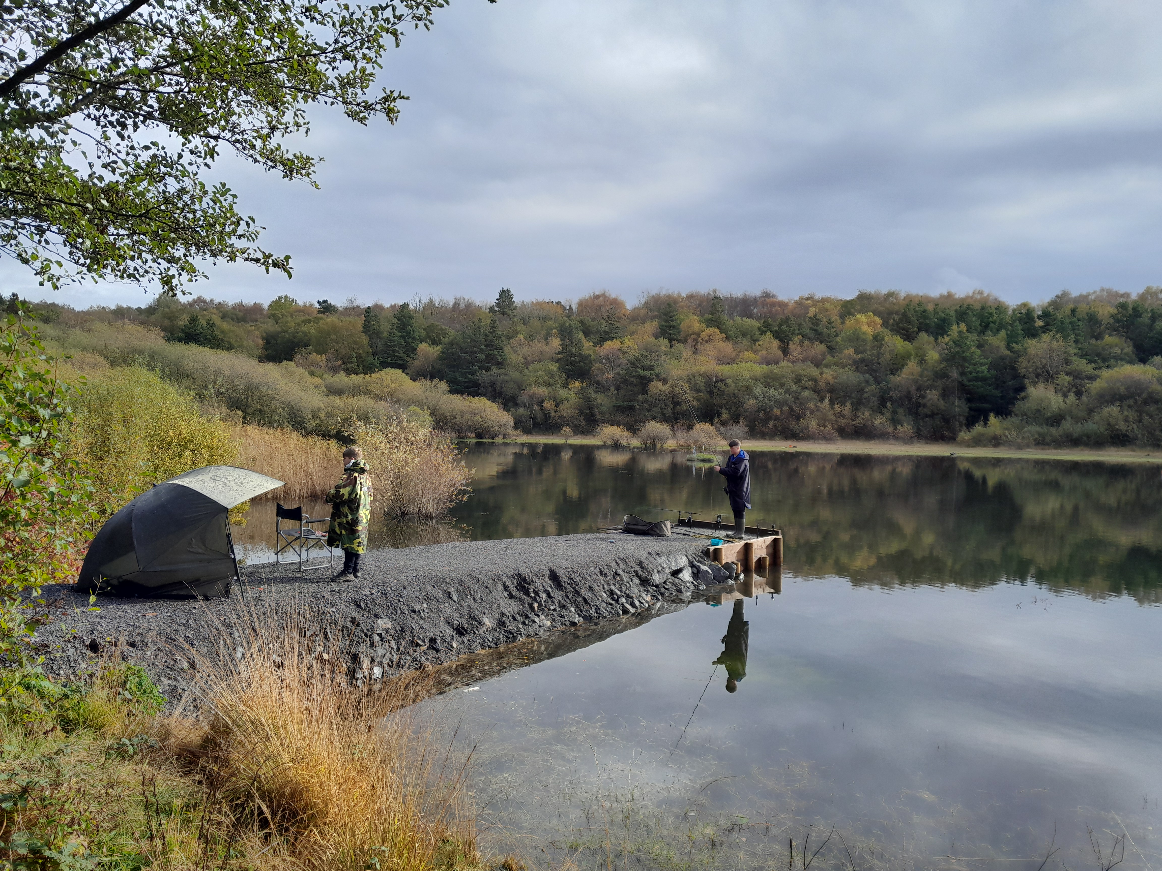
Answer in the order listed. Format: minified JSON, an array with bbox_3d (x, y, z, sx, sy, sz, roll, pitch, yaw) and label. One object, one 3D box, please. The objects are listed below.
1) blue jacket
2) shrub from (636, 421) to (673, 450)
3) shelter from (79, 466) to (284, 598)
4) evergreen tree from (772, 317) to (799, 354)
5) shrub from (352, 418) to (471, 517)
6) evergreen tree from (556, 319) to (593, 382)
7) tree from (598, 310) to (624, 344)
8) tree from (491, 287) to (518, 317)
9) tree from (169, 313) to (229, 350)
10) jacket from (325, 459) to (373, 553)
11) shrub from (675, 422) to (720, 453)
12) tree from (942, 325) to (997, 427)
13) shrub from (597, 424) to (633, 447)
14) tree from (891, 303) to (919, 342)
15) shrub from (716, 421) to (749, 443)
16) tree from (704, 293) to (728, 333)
[{"bbox_3d":[2.688,0.775,15.200,0.500,1.090,0.520,1,1,-28],"label":"blue jacket"},{"bbox_3d":[9.378,-0.058,112.000,4.660,3.728,4.500,1,1,0],"label":"shrub"},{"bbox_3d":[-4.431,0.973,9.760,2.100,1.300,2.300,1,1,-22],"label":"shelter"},{"bbox_3d":[46.236,-21.316,198.000,6.200,11.000,6.000,1,1,0],"label":"evergreen tree"},{"bbox_3d":[-4.520,0.885,23.300,3.100,2.600,2.900,1,1,0],"label":"shrub"},{"bbox_3d":[-1.506,-18.369,193.000,7.800,15.000,7.500,1,1,0],"label":"evergreen tree"},{"bbox_3d":[8.581,-29.644,250.000,7.541,12.742,7.300,1,1,0],"label":"tree"},{"bbox_3d":[-26.368,-43.998,300.000,8.737,13.418,8.200,1,1,0],"label":"tree"},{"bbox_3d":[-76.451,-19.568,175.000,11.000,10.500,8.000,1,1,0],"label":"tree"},{"bbox_3d":[-2.604,0.795,9.800,0.480,1.060,0.540,1,1,20],"label":"jacket"},{"bbox_3d":[14.703,0.143,110.000,5.721,3.604,5.200,1,1,0],"label":"shrub"},{"bbox_3d":[63.142,-9.158,142.000,8.862,17.576,8.500,1,1,0],"label":"tree"},{"bbox_3d":[4.447,0.000,114.000,4.700,3.000,4.200,1,1,0],"label":"shrub"},{"bbox_3d":[73.358,-24.282,197.000,6.200,11.000,6.000,1,1,0],"label":"tree"},{"bbox_3d":[21.129,-0.508,122.000,4.600,3.200,4.000,1,1,0],"label":"shrub"},{"bbox_3d":[43.873,-39.279,285.000,8.004,14.822,7.800,1,1,0],"label":"tree"}]

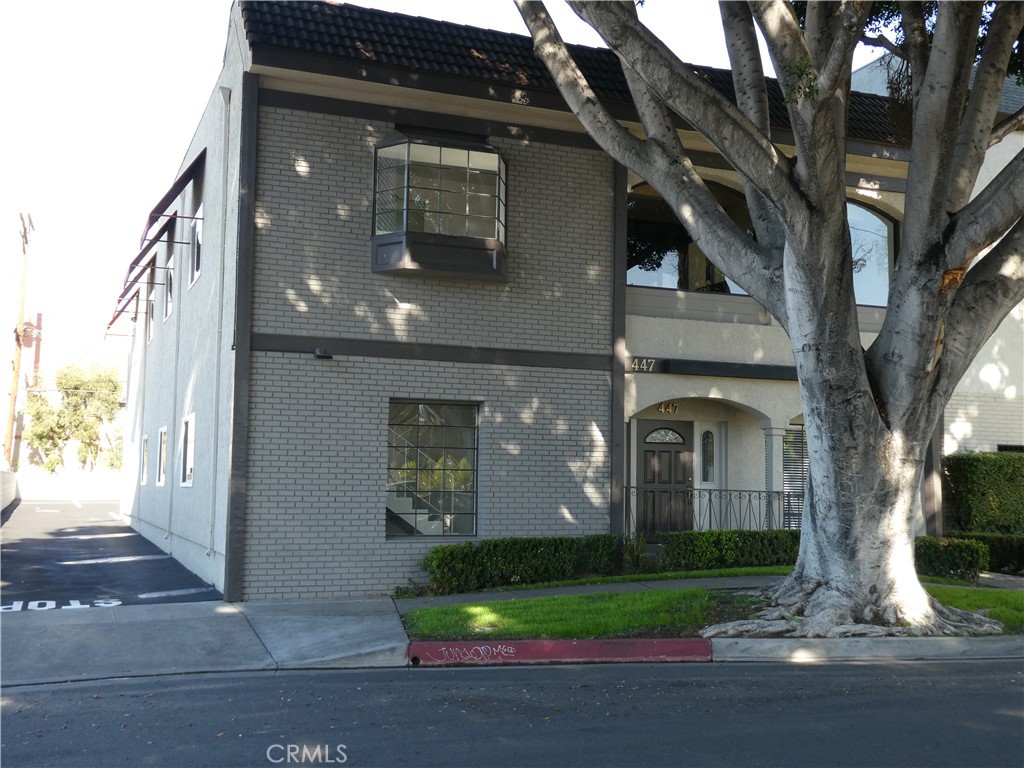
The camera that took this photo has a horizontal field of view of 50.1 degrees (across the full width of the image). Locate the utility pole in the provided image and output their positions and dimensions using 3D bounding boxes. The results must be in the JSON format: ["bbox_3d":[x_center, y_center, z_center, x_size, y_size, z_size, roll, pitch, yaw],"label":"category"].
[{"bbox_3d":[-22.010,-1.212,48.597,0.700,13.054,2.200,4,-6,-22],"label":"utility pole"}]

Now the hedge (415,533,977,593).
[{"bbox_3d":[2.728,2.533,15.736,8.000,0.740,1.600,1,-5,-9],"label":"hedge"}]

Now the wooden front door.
[{"bbox_3d":[2.500,1.602,17.784,1.059,2.020,0.080,3,-6,-23],"label":"wooden front door"}]

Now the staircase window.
[{"bbox_3d":[-1.117,1.202,15.304,1.388,1.846,0.120,3,-6,-23],"label":"staircase window"}]

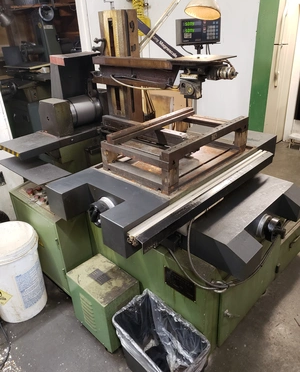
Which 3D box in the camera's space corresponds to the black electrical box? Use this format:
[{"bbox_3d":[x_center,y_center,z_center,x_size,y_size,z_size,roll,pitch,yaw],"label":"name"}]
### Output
[{"bbox_3d":[0.314,-0.993,1.938,0.280,0.142,0.082,-13,28,-20],"label":"black electrical box"}]

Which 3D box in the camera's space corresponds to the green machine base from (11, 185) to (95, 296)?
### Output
[{"bbox_3d":[-0.546,0.283,1.735,0.503,0.471,0.194,20,34,40],"label":"green machine base"}]

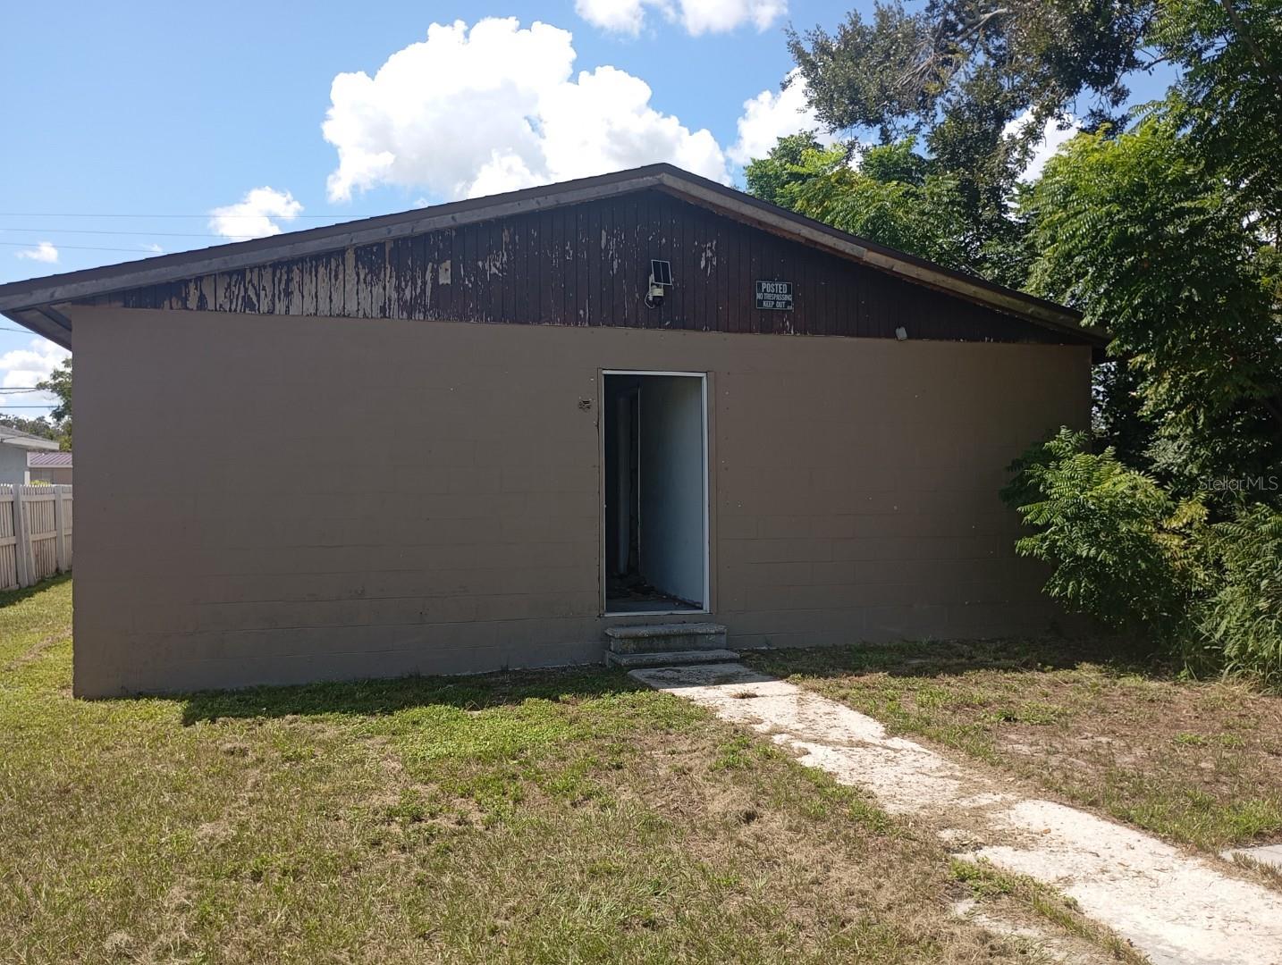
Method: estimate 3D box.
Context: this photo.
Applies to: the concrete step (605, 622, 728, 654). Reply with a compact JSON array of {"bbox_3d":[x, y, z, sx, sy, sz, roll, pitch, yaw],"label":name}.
[{"bbox_3d":[0.210,1.267,8.413,0.930,0.180,0.320,0,0,-15],"label":"concrete step"}]

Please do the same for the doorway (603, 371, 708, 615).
[{"bbox_3d":[0.109,0.089,8.618,0.940,2.004,0.130,0,0,-15],"label":"doorway"}]

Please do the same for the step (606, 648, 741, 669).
[{"bbox_3d":[0.249,1.414,8.308,0.950,0.115,0.540,0,0,-15],"label":"step"}]

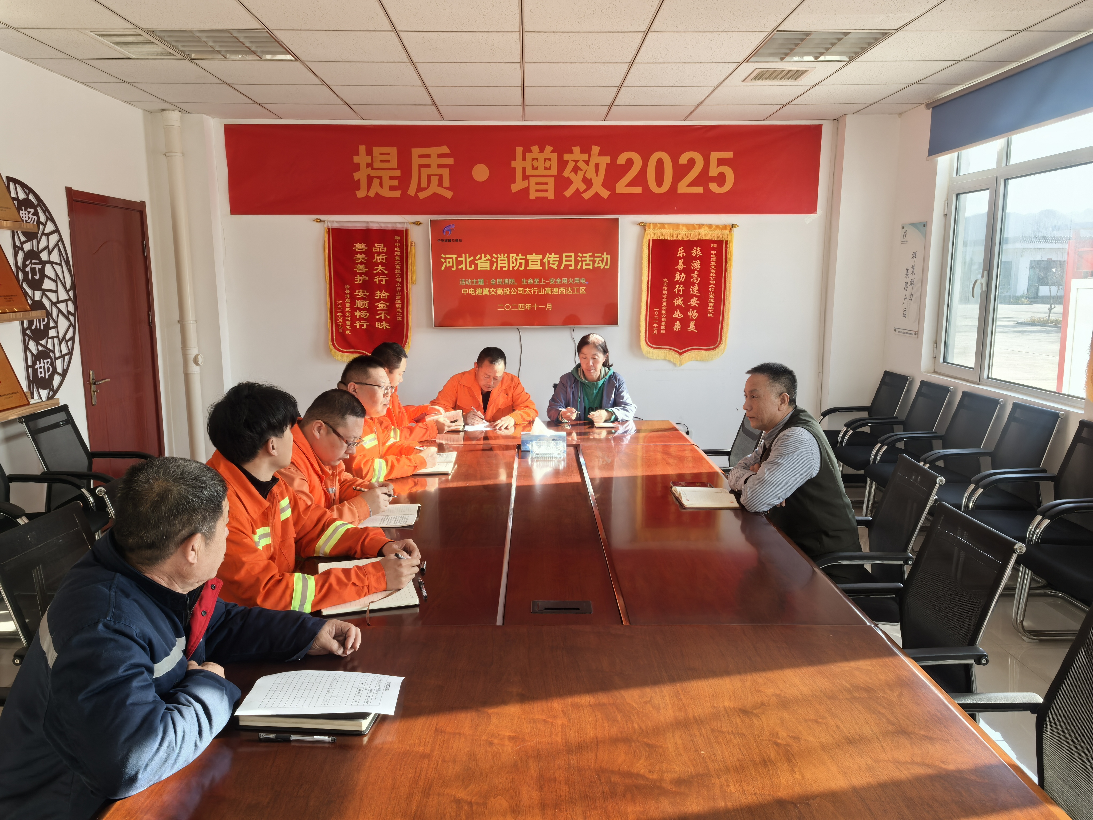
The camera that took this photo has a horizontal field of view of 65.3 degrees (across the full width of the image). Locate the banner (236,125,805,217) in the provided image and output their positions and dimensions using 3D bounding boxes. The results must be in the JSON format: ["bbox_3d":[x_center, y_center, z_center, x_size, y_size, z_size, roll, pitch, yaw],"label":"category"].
[{"bbox_3d":[-0.155,-1.809,6.431,4.455,0.646,0.010,0,9,-1],"label":"banner"}]

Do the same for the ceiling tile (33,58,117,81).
[{"bbox_3d":[-2.651,-1.929,4.860,0.235,0.020,0.590,0,9,-1],"label":"ceiling tile"}]

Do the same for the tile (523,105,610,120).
[{"bbox_3d":[0.141,-2.135,6.109,0.600,0.020,0.573,0,9,-1],"label":"tile"}]

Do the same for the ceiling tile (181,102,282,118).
[{"bbox_3d":[-2.268,-2.117,6.033,0.600,0.020,0.570,0,9,-1],"label":"ceiling tile"}]

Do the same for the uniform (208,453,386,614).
[{"bbox_3d":[-0.747,0.405,2.406,0.580,0.550,0.540,1,9,10],"label":"uniform"}]

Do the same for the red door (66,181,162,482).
[{"bbox_3d":[-2.852,-0.335,5.688,0.100,2.130,1.050,0,9,-1],"label":"red door"}]

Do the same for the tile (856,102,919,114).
[{"bbox_3d":[2.404,-2.138,6.048,0.330,0.020,0.350,0,9,-1],"label":"tile"}]

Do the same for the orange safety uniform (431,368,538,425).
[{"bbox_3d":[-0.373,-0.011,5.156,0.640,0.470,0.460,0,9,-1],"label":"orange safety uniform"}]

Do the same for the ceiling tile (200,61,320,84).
[{"bbox_3d":[-1.634,-1.937,4.896,0.600,0.020,0.600,0,9,-1],"label":"ceiling tile"}]

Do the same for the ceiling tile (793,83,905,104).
[{"bbox_3d":[1.954,-2.064,5.569,0.600,0.020,0.600,0,9,-1],"label":"ceiling tile"}]

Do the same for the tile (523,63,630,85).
[{"bbox_3d":[0.168,-1.947,4.938,0.600,0.020,0.600,0,9,-1],"label":"tile"}]

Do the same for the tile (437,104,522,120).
[{"bbox_3d":[-0.465,-2.138,6.110,0.600,0.020,0.600,0,9,-1],"label":"tile"}]

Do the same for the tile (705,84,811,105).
[{"bbox_3d":[1.349,-2.055,5.563,0.600,0.020,0.600,0,9,-1],"label":"tile"}]

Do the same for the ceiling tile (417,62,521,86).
[{"bbox_3d":[-0.432,-1.942,4.925,0.600,0.020,0.600,0,9,-1],"label":"ceiling tile"}]

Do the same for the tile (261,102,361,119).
[{"bbox_3d":[-1.668,-2.121,6.048,0.600,0.020,0.570,0,9,-1],"label":"tile"}]

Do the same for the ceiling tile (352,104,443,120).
[{"bbox_3d":[-1.063,-2.135,6.098,0.600,0.020,0.600,0,9,-1],"label":"ceiling tile"}]

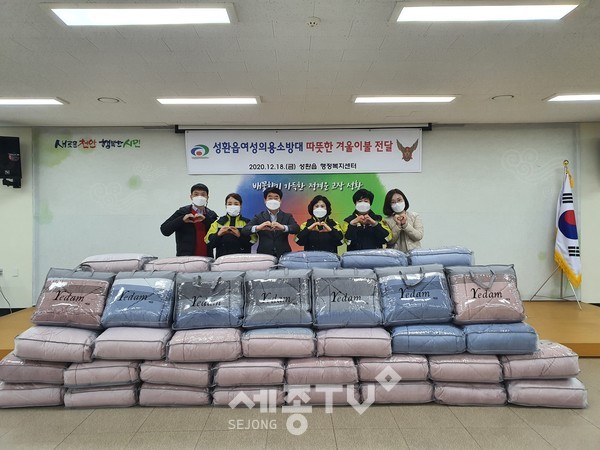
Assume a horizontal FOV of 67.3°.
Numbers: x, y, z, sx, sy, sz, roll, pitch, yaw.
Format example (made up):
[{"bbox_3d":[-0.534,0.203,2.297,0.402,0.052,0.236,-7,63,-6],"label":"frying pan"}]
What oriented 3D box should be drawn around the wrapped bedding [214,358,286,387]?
[{"bbox_3d":[-0.407,1.168,3.787,0.565,0.185,0.490,-1,1,-1],"label":"wrapped bedding"}]

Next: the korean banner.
[{"bbox_3d":[0.065,-1.121,6.920,3.620,0.665,0.020,-1,1,-1],"label":"korean banner"}]

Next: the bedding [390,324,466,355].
[{"bbox_3d":[1.012,0.911,3.734,0.570,0.200,0.450,-1,1,0],"label":"bedding"}]

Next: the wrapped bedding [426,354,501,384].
[{"bbox_3d":[1.309,1.151,3.810,0.583,0.180,0.490,-1,1,-1],"label":"wrapped bedding"}]

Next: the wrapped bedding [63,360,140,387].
[{"bbox_3d":[-1.539,1.140,3.710,0.575,0.195,0.450,-1,1,0],"label":"wrapped bedding"}]

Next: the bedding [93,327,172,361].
[{"bbox_3d":[-1.365,0.997,3.864,0.588,0.195,0.490,-1,1,-1],"label":"bedding"}]

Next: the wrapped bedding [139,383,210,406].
[{"bbox_3d":[-0.978,1.344,3.793,0.565,0.180,0.490,-1,1,1],"label":"wrapped bedding"}]

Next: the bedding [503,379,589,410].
[{"bbox_3d":[1.894,1.275,3.624,0.580,0.200,0.450,0,1,4],"label":"bedding"}]

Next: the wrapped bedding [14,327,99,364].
[{"bbox_3d":[-1.978,1.005,3.866,0.621,0.200,0.490,0,1,6],"label":"wrapped bedding"}]

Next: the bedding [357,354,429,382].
[{"bbox_3d":[0.730,1.125,3.732,0.551,0.170,0.470,-1,1,-1],"label":"bedding"}]

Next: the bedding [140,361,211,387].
[{"bbox_3d":[-0.954,1.174,3.781,0.565,0.185,0.490,-1,1,4],"label":"bedding"}]

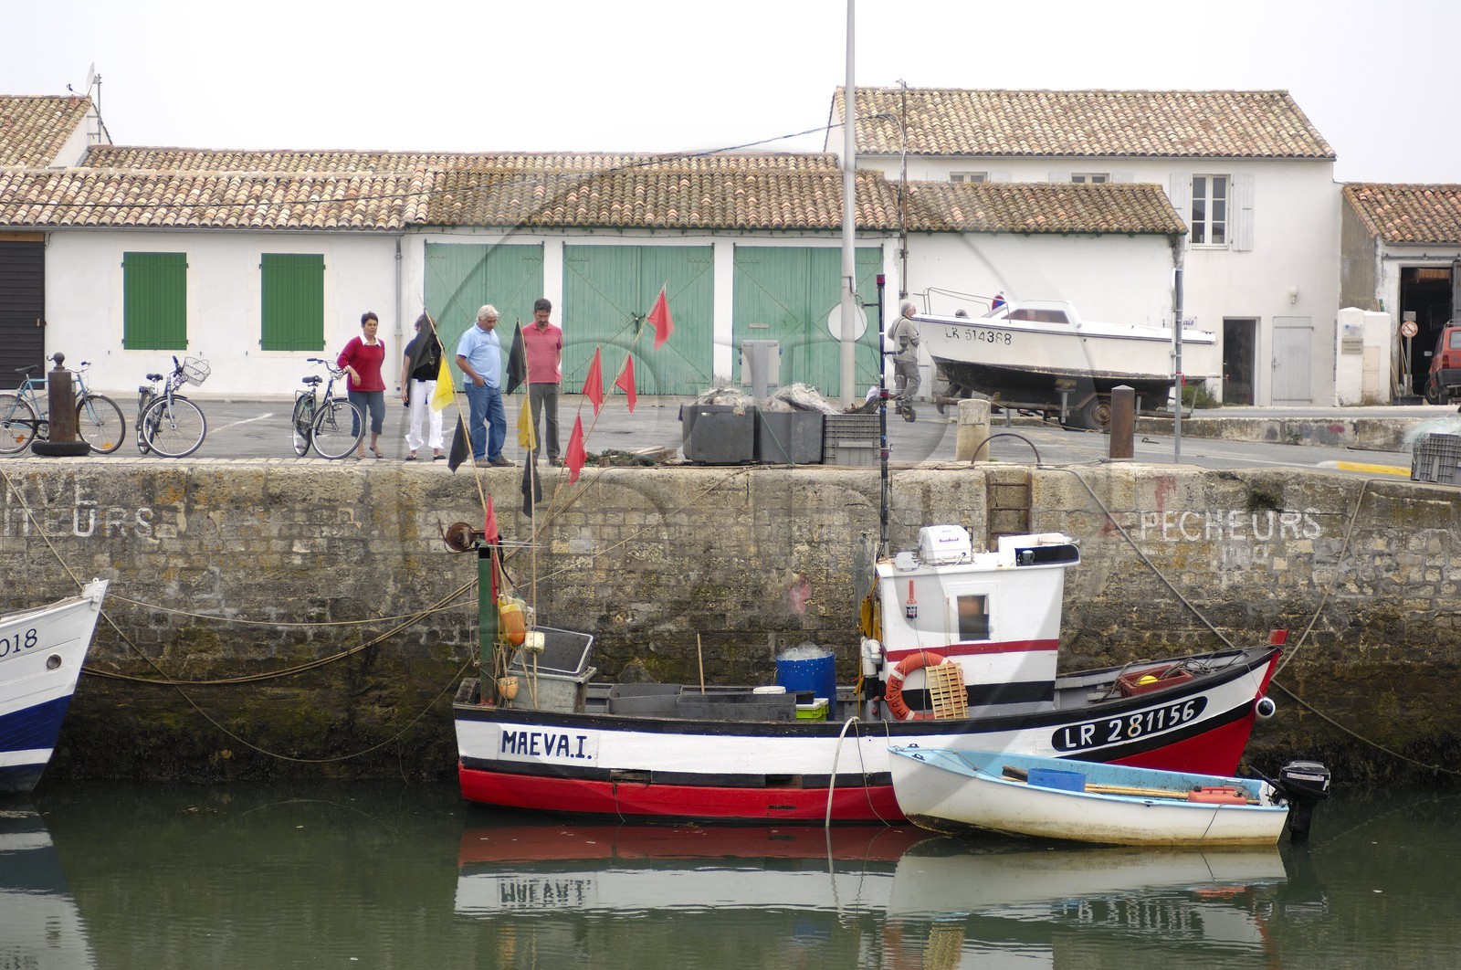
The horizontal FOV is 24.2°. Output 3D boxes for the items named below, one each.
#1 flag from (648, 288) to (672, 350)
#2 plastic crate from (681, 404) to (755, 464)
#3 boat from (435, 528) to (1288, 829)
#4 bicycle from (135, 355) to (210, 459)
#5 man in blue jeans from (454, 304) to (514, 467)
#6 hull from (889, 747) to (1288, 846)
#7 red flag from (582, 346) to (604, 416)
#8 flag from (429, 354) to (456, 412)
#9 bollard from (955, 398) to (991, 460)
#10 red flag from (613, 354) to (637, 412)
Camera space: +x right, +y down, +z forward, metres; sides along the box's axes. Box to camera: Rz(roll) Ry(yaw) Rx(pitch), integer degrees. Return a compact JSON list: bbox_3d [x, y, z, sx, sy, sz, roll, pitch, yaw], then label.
[{"bbox_3d":[-0.669,-1.606,32.700,0.230,0.610,0.120,0,3,0],"label":"flag"},{"bbox_3d":[-0.122,-0.555,36.826,0.740,0.610,0.740,1,3,3],"label":"plastic crate"},{"bbox_3d":[1.370,1.890,34.600,8.350,3.050,2.550,1,3,0],"label":"boat"},{"bbox_3d":[-6.204,-0.861,37.500,0.660,1.120,1.650,-1,3,-24],"label":"bicycle"},{"bbox_3d":[-2.587,-1.065,35.855,0.440,1.700,0.520,3,4,37],"label":"man in blue jeans"},{"bbox_3d":[3.303,2.933,31.887,3.600,0.780,1.450,3,3,0],"label":"hull"},{"bbox_3d":[-1.341,-1.013,33.200,0.220,0.670,0.130,0,3,0],"label":"red flag"},{"bbox_3d":[-2.754,-0.978,32.600,0.250,0.540,0.120,0,3,0],"label":"flag"},{"bbox_3d":[2.679,-0.608,37.625,0.360,0.680,0.360,0,3,0],"label":"bollard"},{"bbox_3d":[-1.061,-1.015,34.400,0.230,0.570,0.150,1,3,0],"label":"red flag"}]

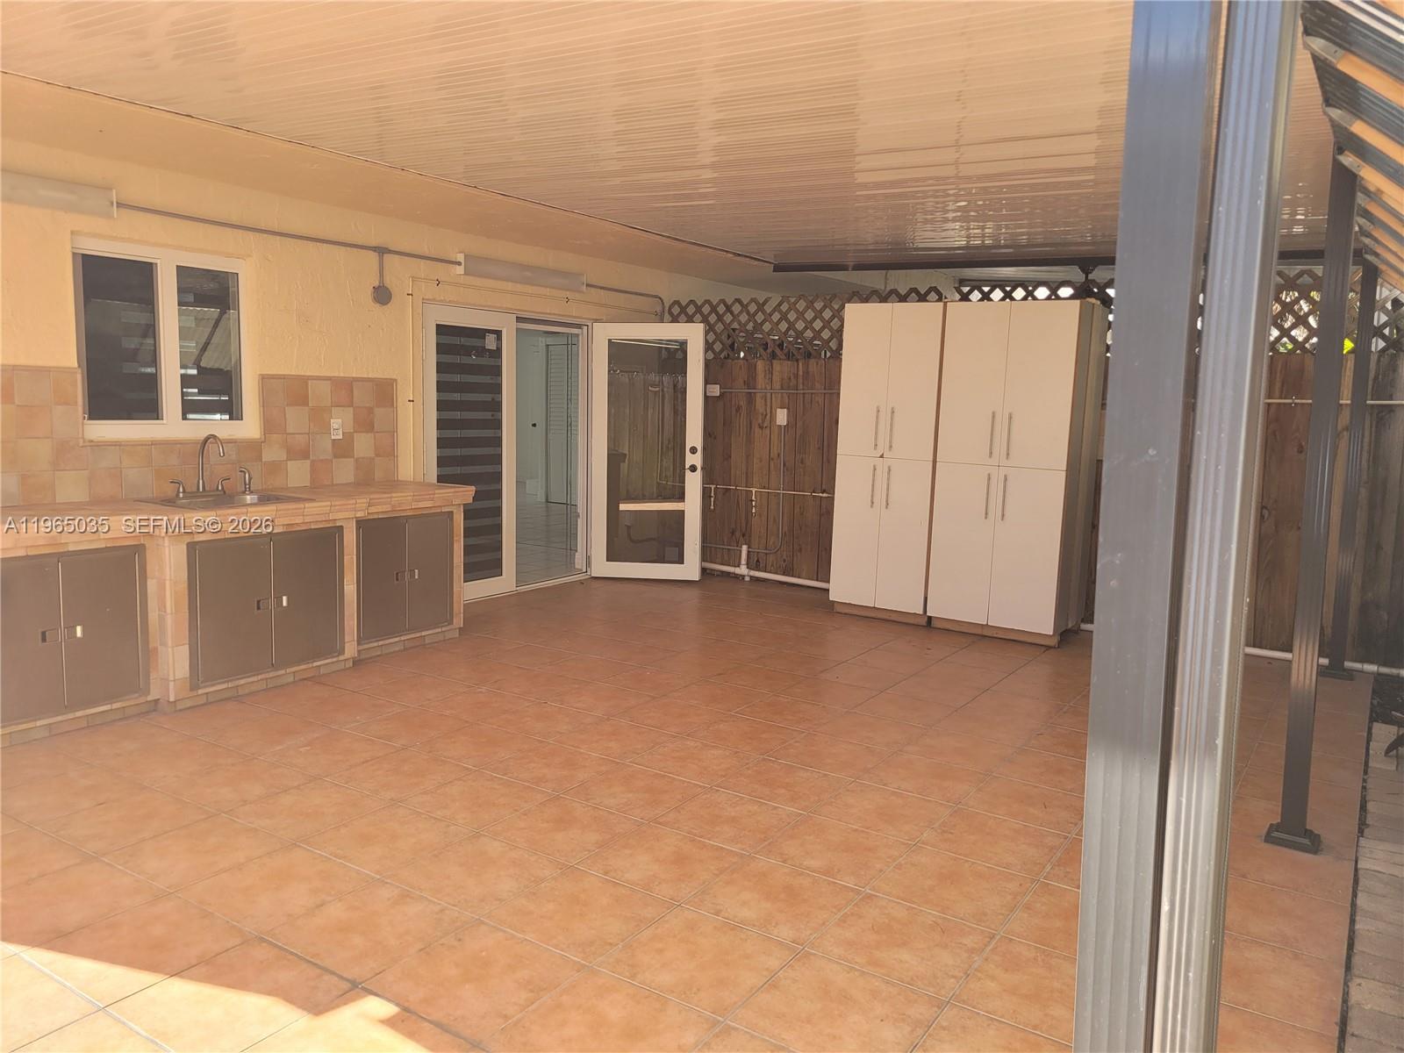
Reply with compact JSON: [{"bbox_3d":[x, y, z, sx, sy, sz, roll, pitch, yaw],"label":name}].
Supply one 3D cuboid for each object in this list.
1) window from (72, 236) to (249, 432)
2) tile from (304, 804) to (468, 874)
[{"bbox_3d":[-2.870,-0.970,5.650,0.080,0.994,0.955,7,9,32],"label":"window"},{"bbox_3d":[-1.115,1.109,3.745,0.434,0.012,0.434,7,9,33],"label":"tile"}]

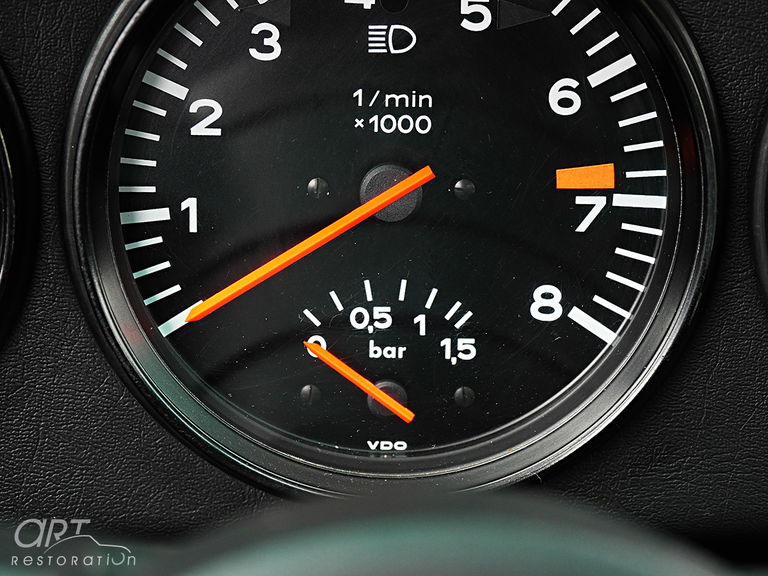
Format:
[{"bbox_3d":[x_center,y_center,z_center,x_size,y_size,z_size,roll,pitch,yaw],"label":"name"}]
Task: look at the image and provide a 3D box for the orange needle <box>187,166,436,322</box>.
[{"bbox_3d":[-0.015,-0.008,0.421,0.058,0.003,0.002,-31,13,7],"label":"orange needle"}]

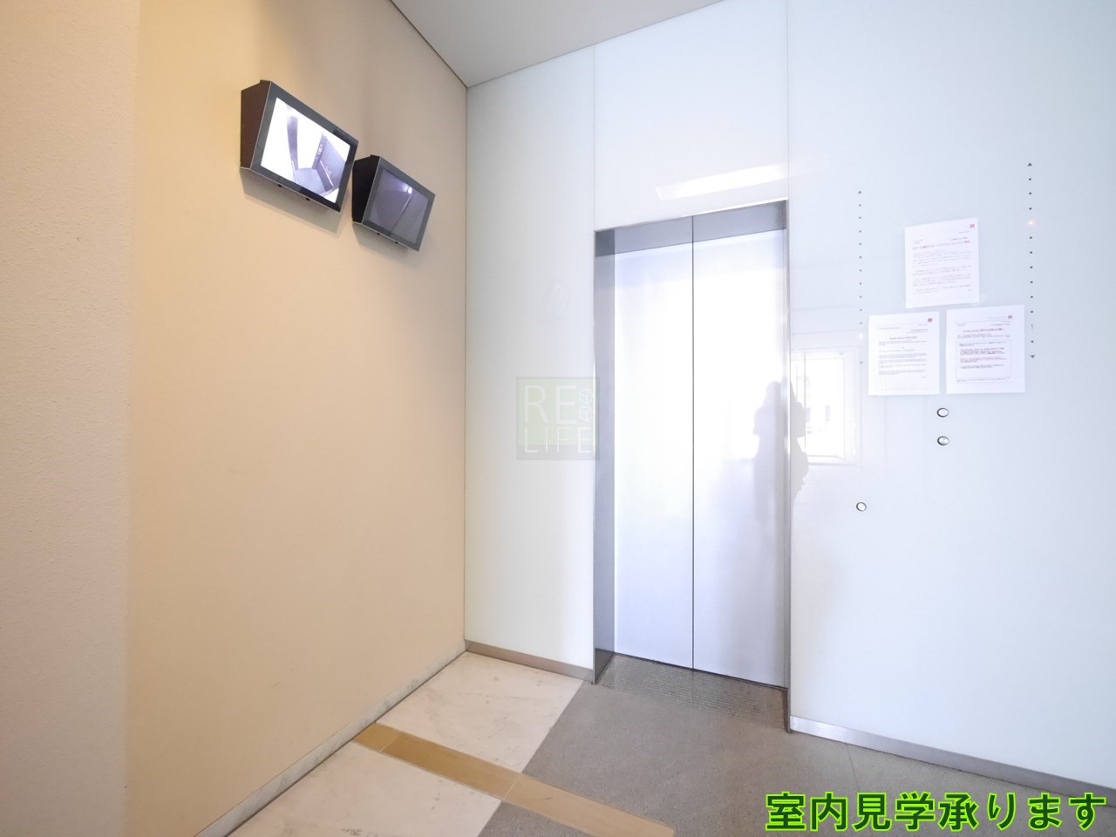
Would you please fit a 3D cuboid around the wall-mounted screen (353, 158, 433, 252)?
[{"bbox_3d":[-0.683,-0.870,1.855,0.132,0.253,0.312,17,7,24],"label":"wall-mounted screen"}]

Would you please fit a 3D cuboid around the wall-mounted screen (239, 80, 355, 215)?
[{"bbox_3d":[-0.849,-0.868,1.478,0.134,0.254,0.312,17,7,24],"label":"wall-mounted screen"}]

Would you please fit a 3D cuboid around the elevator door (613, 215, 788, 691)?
[{"bbox_3d":[0.681,0.177,2.237,0.820,2.110,0.050,0,-1,24],"label":"elevator door"}]

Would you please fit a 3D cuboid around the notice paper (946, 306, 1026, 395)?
[{"bbox_3d":[1.470,-0.234,1.552,0.210,0.297,0.006,0,-1,24],"label":"notice paper"}]

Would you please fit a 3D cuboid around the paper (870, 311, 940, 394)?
[{"bbox_3d":[1.260,-0.233,1.644,0.210,0.297,0.006,0,-1,24],"label":"paper"}]

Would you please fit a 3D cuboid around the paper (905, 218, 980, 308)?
[{"bbox_3d":[1.363,-0.549,1.604,0.210,0.297,0.006,0,-1,24],"label":"paper"}]

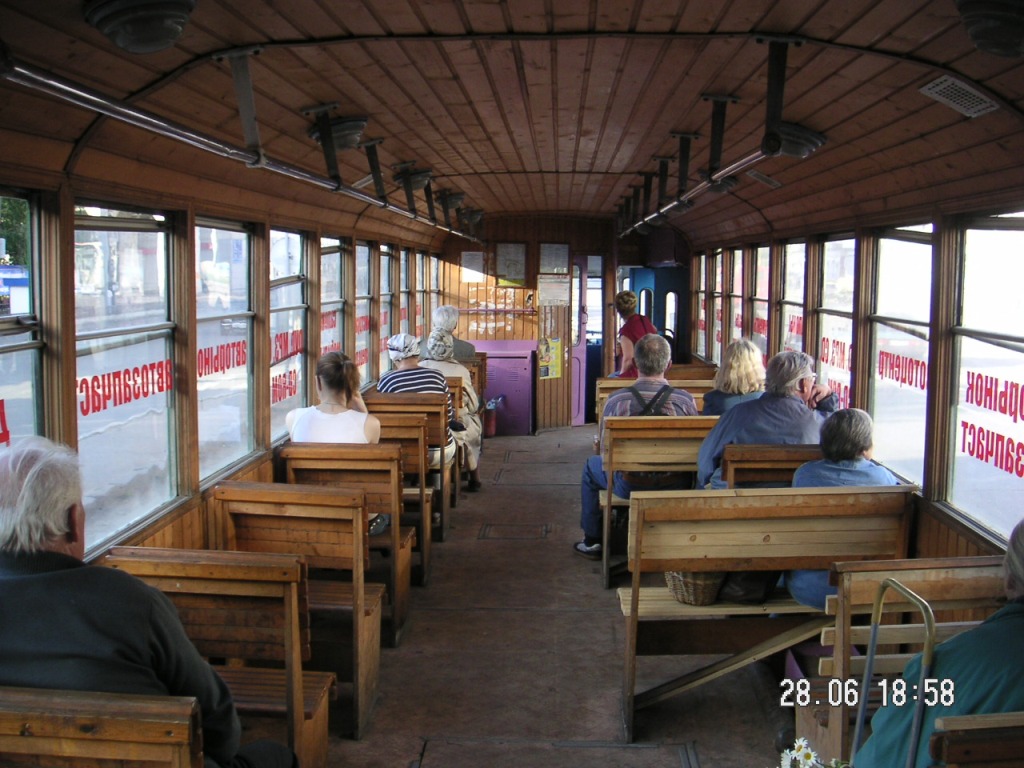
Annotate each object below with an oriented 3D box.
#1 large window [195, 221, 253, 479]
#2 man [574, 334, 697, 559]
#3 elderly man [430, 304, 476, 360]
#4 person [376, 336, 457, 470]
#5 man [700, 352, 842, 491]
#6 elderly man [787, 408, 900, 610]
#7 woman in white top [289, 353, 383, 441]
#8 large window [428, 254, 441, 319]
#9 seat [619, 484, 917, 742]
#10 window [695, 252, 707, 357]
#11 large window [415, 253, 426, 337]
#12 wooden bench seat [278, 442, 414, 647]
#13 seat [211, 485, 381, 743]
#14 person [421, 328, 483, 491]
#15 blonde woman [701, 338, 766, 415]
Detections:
[{"bbox_3d":[-1.024,-0.137,4.039,0.070,0.880,0.860,1,6,2],"label":"large window"},{"bbox_3d":[0.655,0.364,5.998,0.610,1.270,0.690,1,6,2],"label":"man"},{"bbox_3d":[-0.507,0.020,9.074,0.470,1.315,0.700,1,6,2],"label":"elderly man"},{"bbox_3d":[-0.580,0.287,6.947,0.470,1.215,0.680,1,6,2],"label":"person"},{"bbox_3d":[1.111,0.467,5.085,0.570,1.255,0.700,1,6,8],"label":"man"},{"bbox_3d":[1.148,0.609,4.056,0.460,1.090,0.720,1,6,7],"label":"elderly man"},{"bbox_3d":[-0.736,0.429,5.025,0.440,1.220,0.720,1,6,2],"label":"woman in white top"},{"bbox_3d":[-0.737,-0.769,10.346,0.070,0.870,0.690,1,6,2],"label":"large window"},{"bbox_3d":[0.860,0.773,3.986,0.948,0.865,0.440,1,6,2],"label":"seat"},{"bbox_3d":[1.578,-0.639,9.263,0.070,0.870,0.690,1,6,2],"label":"window"},{"bbox_3d":[-0.806,-0.713,9.716,0.070,0.880,0.900,1,6,2],"label":"large window"},{"bbox_3d":[-0.706,0.665,4.949,0.527,0.865,0.440,1,6,2],"label":"wooden bench seat"},{"bbox_3d":[-0.724,0.724,3.917,0.525,0.855,0.500,1,6,2],"label":"seat"},{"bbox_3d":[-0.414,0.188,7.733,0.480,1.160,0.750,1,6,7],"label":"person"},{"bbox_3d":[1.180,0.378,5.994,0.440,1.250,0.680,1,6,2],"label":"blonde woman"}]

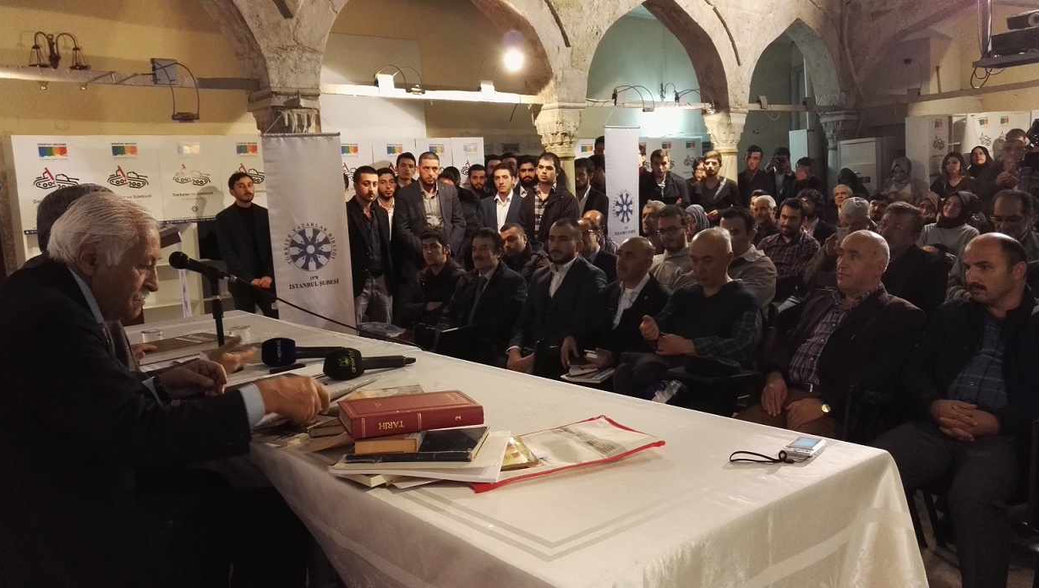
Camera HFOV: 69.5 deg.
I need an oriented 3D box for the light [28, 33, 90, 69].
[{"bbox_3d":[-3.323,-1.753,5.400,0.410,0.280,0.250,-10,12,-39],"label":"light"}]

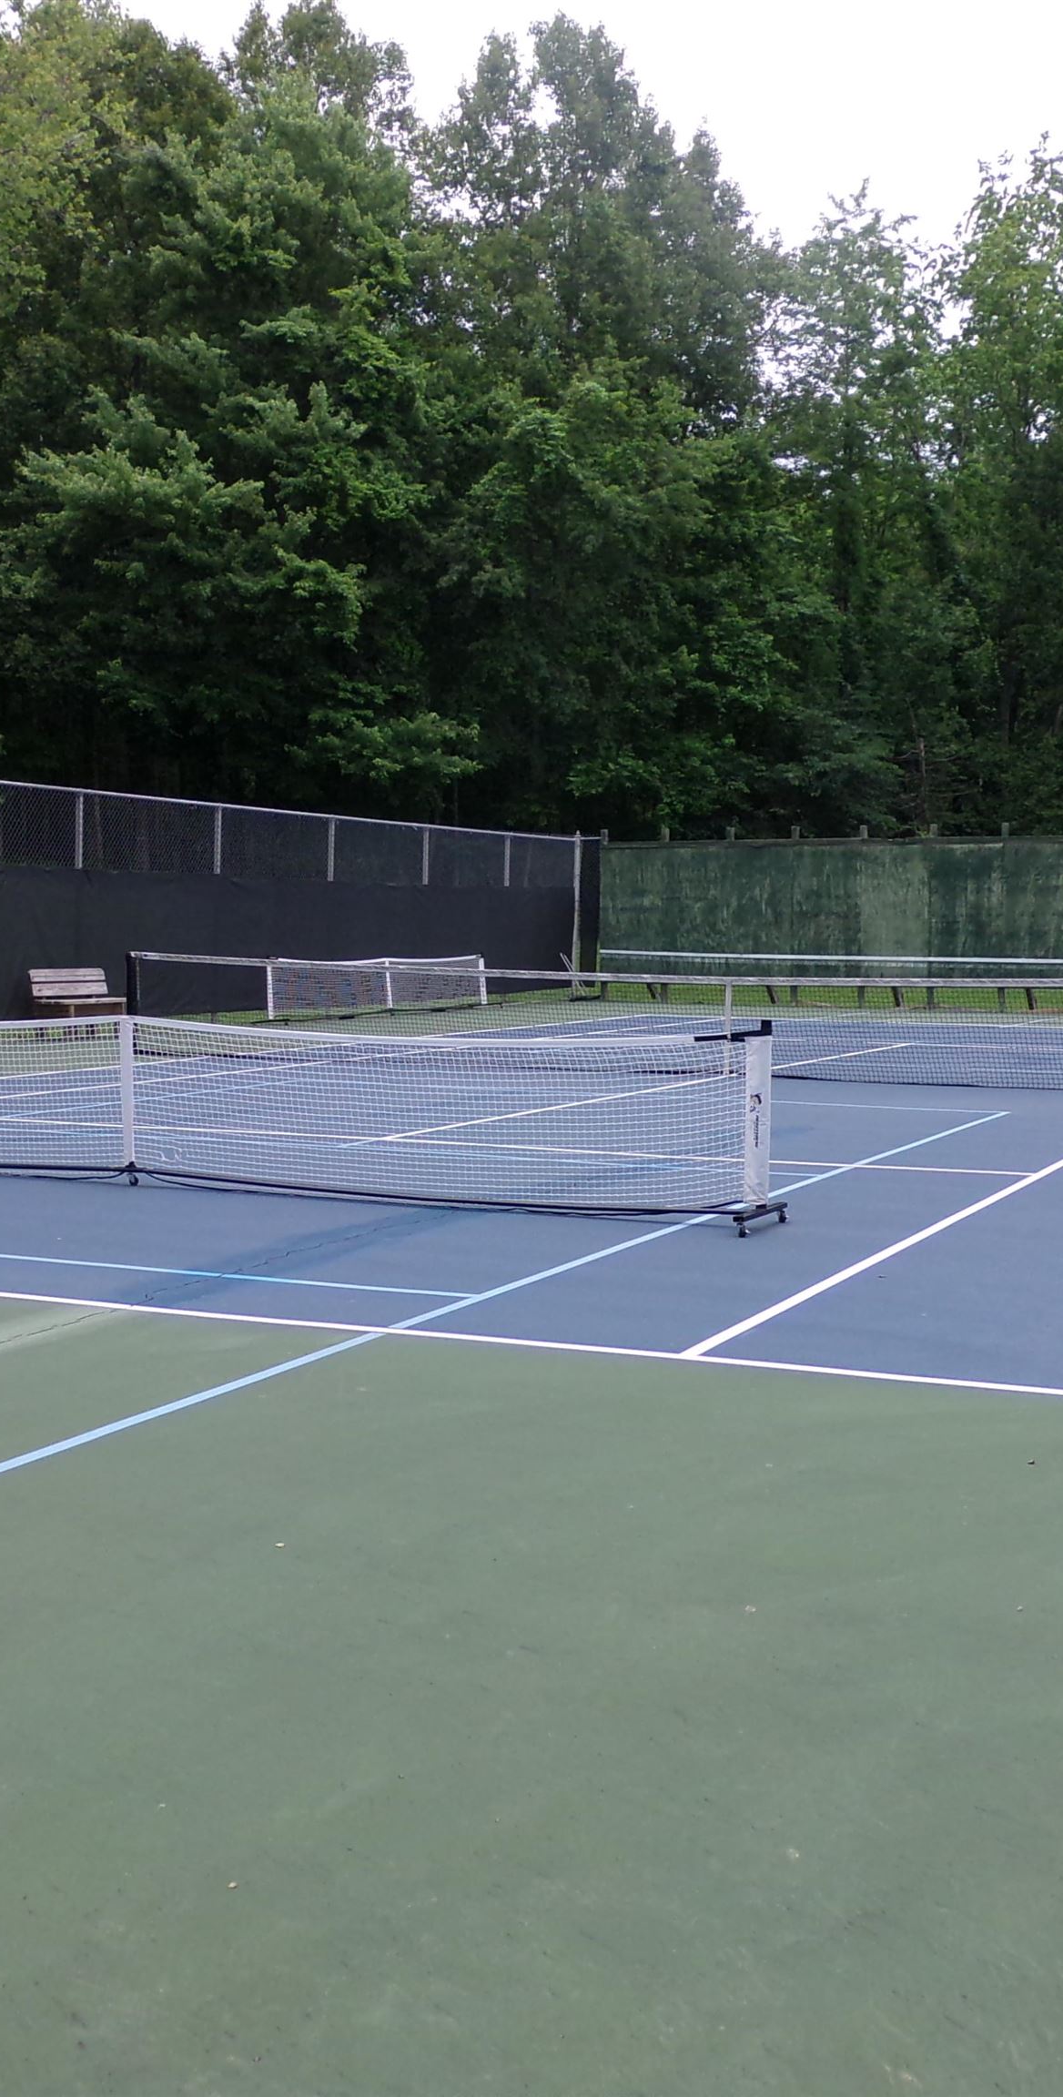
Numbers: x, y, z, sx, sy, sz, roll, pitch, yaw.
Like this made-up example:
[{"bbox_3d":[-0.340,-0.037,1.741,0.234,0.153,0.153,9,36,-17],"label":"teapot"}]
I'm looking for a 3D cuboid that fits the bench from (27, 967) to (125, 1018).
[{"bbox_3d":[-5.461,-0.539,25.351,0.600,0.800,1.250,2,4,25],"label":"bench"}]

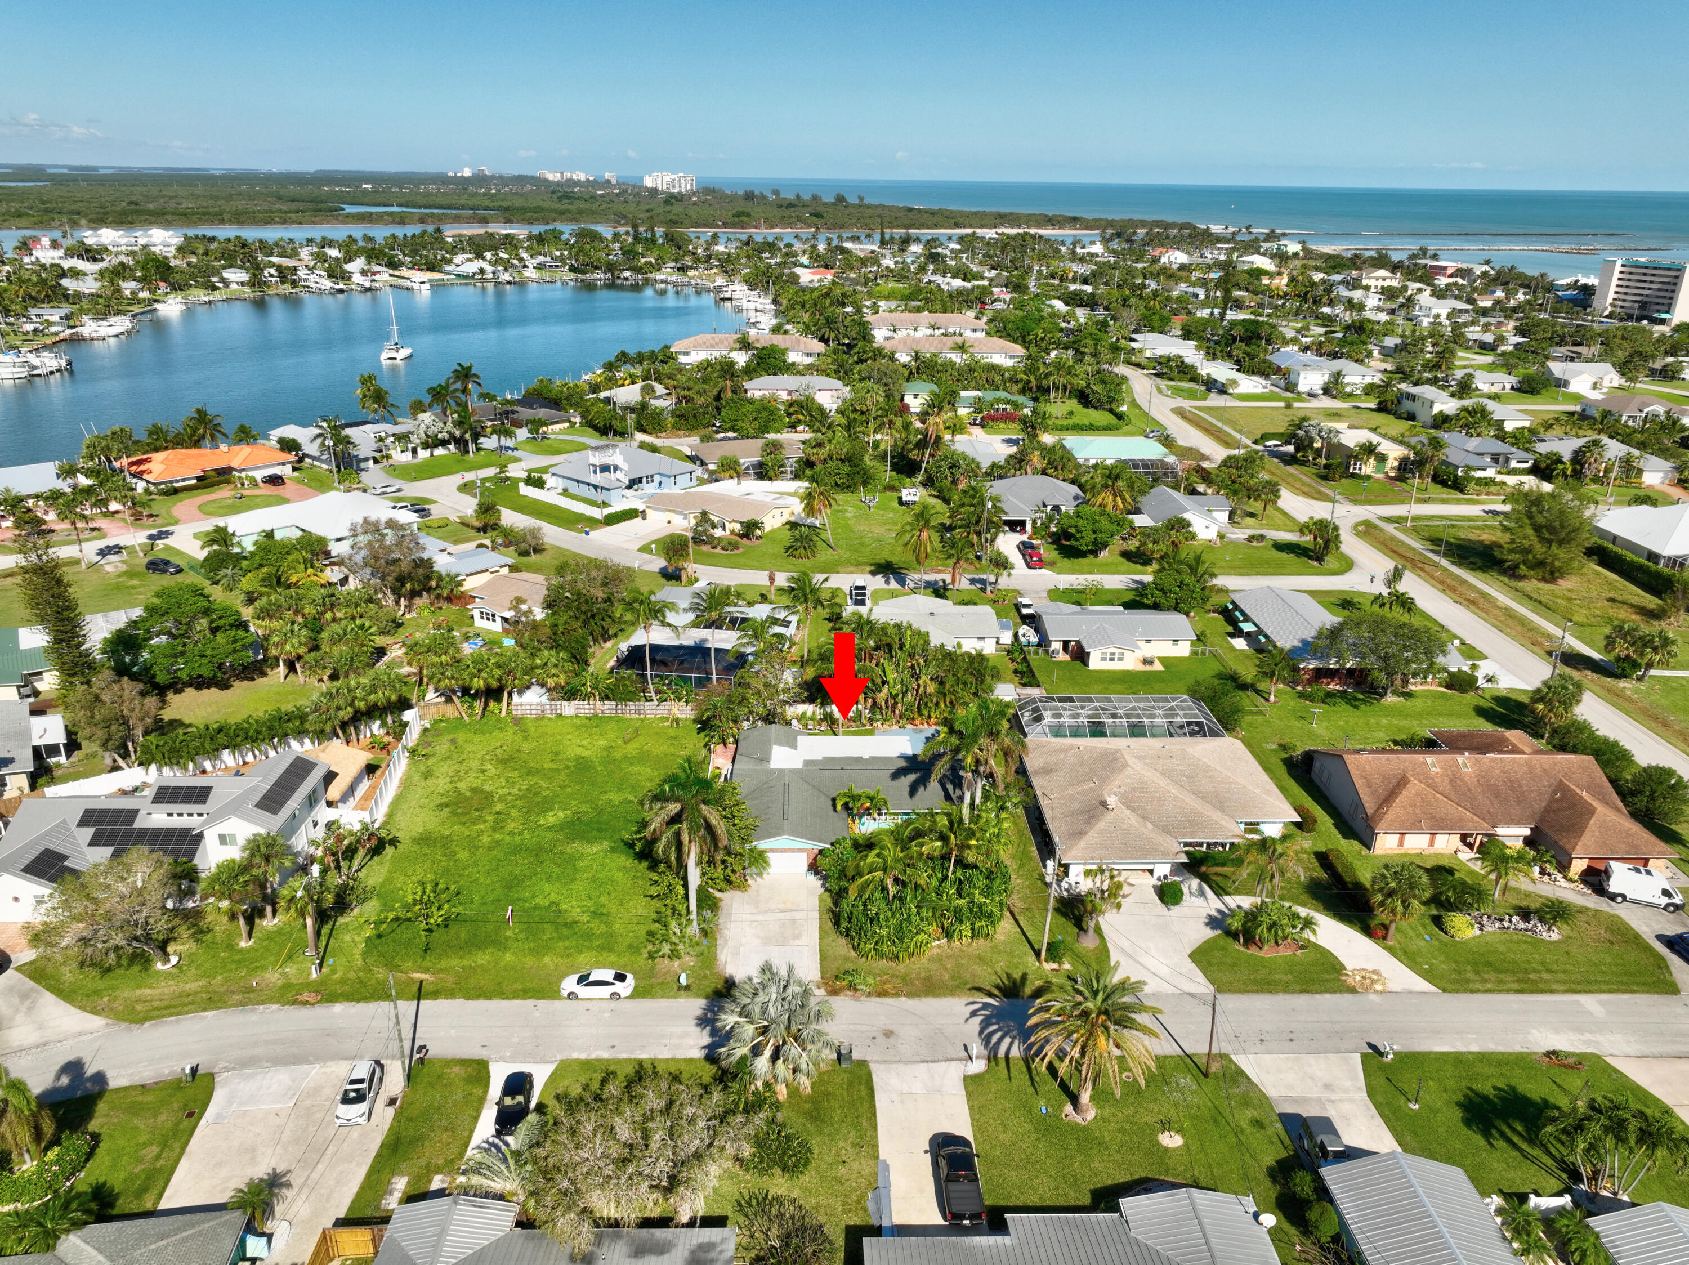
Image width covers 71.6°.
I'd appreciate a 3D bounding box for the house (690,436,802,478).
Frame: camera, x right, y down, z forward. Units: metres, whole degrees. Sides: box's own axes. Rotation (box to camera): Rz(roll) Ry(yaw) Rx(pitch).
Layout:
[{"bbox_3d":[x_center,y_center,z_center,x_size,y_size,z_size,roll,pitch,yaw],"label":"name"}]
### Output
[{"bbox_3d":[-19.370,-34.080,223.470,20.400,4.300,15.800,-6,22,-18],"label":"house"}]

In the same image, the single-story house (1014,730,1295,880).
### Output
[{"bbox_3d":[27.300,14.000,101.190,21.300,5.000,22.000,0,21,-1],"label":"single-story house"}]

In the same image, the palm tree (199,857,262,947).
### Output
[{"bbox_3d":[-42.980,19.150,83.090,4.600,6.700,4.600,1,21,0],"label":"palm tree"}]

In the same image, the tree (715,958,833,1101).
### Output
[{"bbox_3d":[-3.995,24.085,69.131,7.200,8.700,7.200,1,21,0],"label":"tree"}]

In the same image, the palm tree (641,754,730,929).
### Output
[{"bbox_3d":[-11.071,15.504,83.136,6.200,14.200,6.200,0,21,-2],"label":"palm tree"}]

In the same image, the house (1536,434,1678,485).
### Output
[{"bbox_3d":[147.062,-35.152,231.269,20.500,5.100,26.000,-1,21,-5],"label":"house"}]

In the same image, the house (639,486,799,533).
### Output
[{"bbox_3d":[-19.260,-20.353,187.569,21.600,4.600,16.200,13,25,29],"label":"house"}]

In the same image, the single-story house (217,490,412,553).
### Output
[{"bbox_3d":[-78.650,-16.759,174.253,21.000,5.900,23.000,19,28,39],"label":"single-story house"}]

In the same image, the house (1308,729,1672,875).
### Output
[{"bbox_3d":[54.965,13.330,103.197,22.900,5.500,22.500,1,21,-1],"label":"house"}]

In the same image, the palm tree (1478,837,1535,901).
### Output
[{"bbox_3d":[50.031,18.636,88.528,4.500,6.200,4.500,0,21,-2],"label":"palm tree"}]

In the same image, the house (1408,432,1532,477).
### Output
[{"bbox_3d":[124.820,-35.590,231.260,18.300,5.300,24.500,0,21,-3],"label":"house"}]

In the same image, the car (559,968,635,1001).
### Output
[{"bbox_3d":[-16.616,23.674,79.497,4.870,1.480,1.870,0,21,-2],"label":"car"}]

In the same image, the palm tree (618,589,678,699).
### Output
[{"bbox_3d":[-19.530,2.180,119.270,6.000,12.600,6.000,1,21,0],"label":"palm tree"}]

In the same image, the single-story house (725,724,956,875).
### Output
[{"bbox_3d":[-0.300,13.780,101.690,20.200,4.300,20.600,0,21,-1],"label":"single-story house"}]

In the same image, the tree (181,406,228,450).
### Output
[{"bbox_3d":[-121.981,-38.202,222.646,7.300,9.300,7.300,0,21,-2],"label":"tree"}]

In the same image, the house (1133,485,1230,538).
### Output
[{"bbox_3d":[55.383,-19.386,188.005,14.600,4.700,15.700,1,21,-1],"label":"house"}]

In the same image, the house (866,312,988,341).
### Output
[{"bbox_3d":[27.780,-103.390,396.950,40.500,8.400,20.500,-1,21,-4],"label":"house"}]

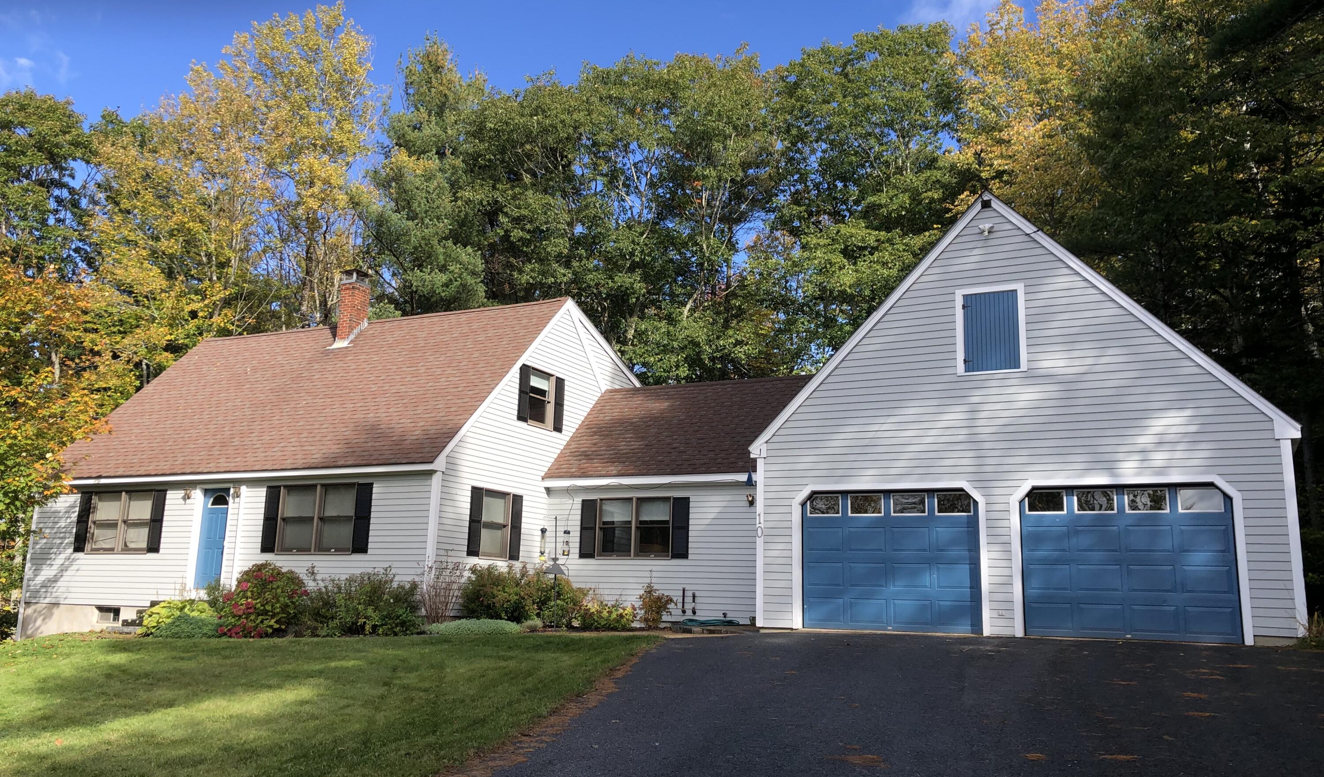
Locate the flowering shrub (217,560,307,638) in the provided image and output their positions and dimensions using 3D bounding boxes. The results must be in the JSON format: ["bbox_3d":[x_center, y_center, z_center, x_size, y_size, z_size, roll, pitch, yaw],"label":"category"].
[{"bbox_3d":[-7.225,3.809,19.384,1.518,1.329,1.467,-4,-12,26],"label":"flowering shrub"}]

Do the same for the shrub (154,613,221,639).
[{"bbox_3d":[-8.487,4.219,19.126,1.164,0.429,1.012,-4,-12,26],"label":"shrub"}]

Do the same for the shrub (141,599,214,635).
[{"bbox_3d":[-9.011,4.248,19.961,1.265,0.635,1.214,-4,-12,26],"label":"shrub"}]

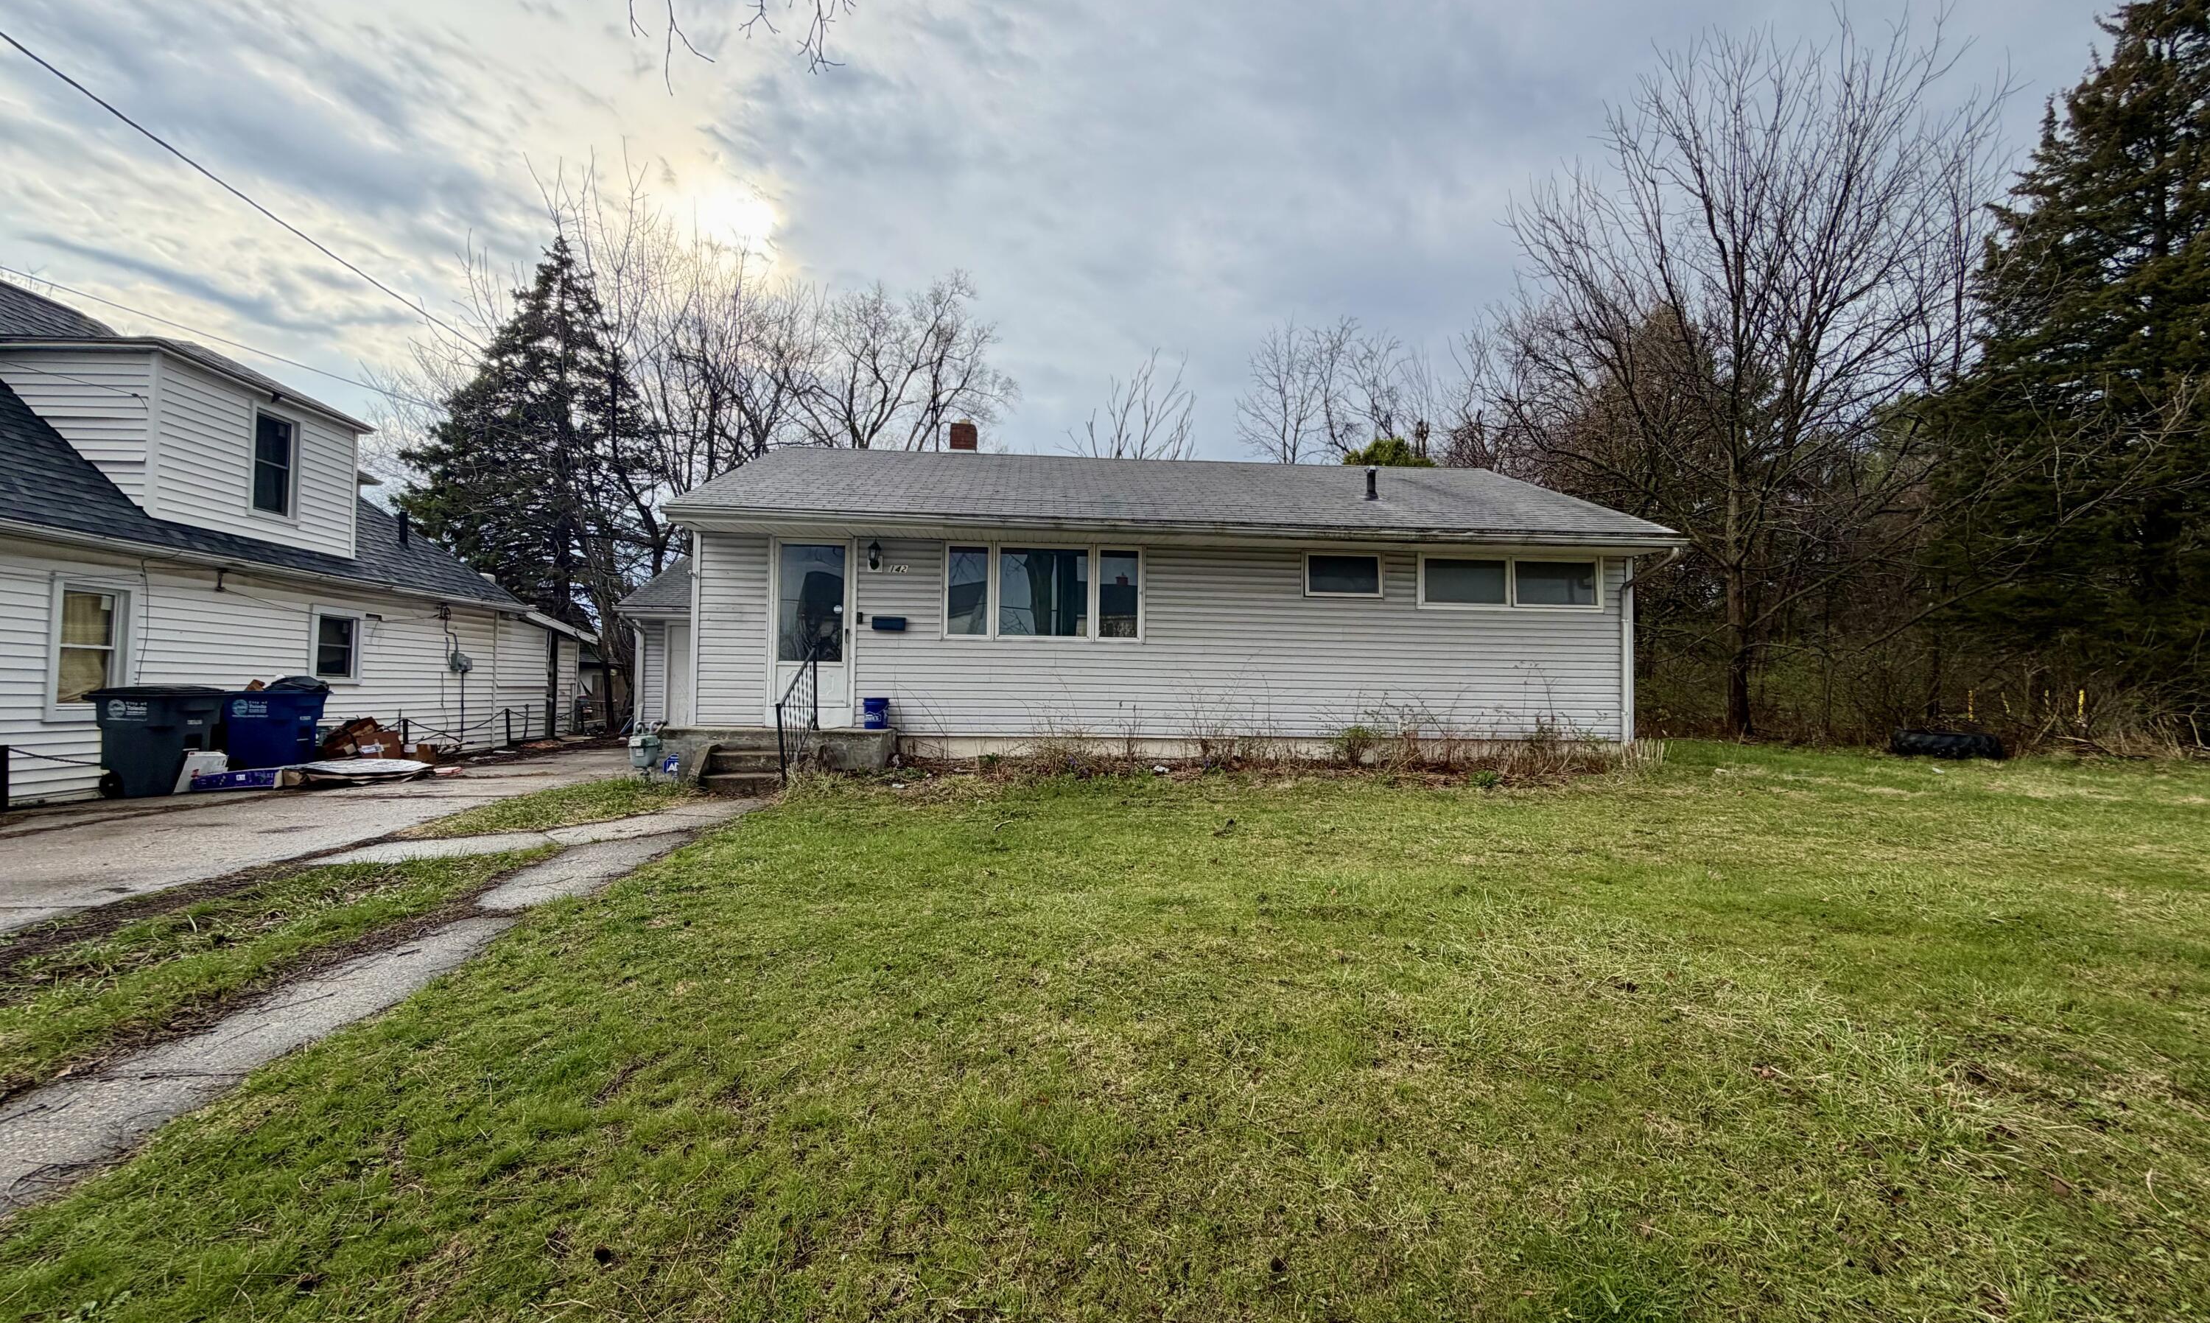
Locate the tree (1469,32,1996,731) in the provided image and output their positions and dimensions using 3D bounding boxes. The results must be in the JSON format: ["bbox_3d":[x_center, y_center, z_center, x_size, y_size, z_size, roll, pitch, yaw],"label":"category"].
[{"bbox_3d":[14.818,-6.220,20.746,11.500,15.900,11.000,1,-2,-5],"label":"tree"}]

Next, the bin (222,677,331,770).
[{"bbox_3d":[-10.446,0.885,11.169,0.840,1.180,0.700,1,-2,-9],"label":"bin"}]

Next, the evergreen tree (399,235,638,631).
[{"bbox_3d":[-17.680,-5.673,28.212,7.500,15.200,7.300,1,-2,-5],"label":"evergreen tree"}]

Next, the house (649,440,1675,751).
[{"bbox_3d":[0.694,-1.113,15.459,12.350,5.200,9.600,1,-2,-5],"label":"house"}]

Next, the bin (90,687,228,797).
[{"bbox_3d":[-10.426,0.886,9.818,0.840,1.140,0.700,1,-2,-9],"label":"bin"}]

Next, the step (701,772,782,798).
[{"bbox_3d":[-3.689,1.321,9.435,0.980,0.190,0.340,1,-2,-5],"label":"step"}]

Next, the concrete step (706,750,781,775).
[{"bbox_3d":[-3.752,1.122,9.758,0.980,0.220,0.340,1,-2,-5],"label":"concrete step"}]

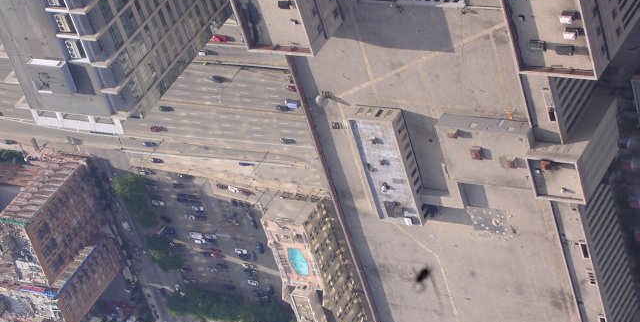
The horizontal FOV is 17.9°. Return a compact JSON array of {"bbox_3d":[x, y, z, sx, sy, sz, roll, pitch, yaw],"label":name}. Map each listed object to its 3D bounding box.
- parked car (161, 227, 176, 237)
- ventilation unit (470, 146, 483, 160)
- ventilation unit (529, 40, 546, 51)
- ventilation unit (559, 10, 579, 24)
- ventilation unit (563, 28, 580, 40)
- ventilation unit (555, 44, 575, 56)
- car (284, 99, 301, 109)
[{"bbox_3d":[-54.435,25.895,735.092,4.800,1.550,1.850,7,132,32],"label":"parked car"},{"bbox_3d":[42.672,-2.220,553.782,2.500,1.500,3.100,7,132,32],"label":"ventilation unit"},{"bbox_3d":[54.174,-28.594,505.838,3.600,1.700,2.000,7,132,32],"label":"ventilation unit"},{"bbox_3d":[60.422,-34.989,494.968,3.250,1.800,2.300,7,132,32],"label":"ventilation unit"},{"bbox_3d":[61.553,-31.133,497.919,3.050,1.700,2.200,7,132,32],"label":"ventilation unit"},{"bbox_3d":[60.609,-27.393,502.281,3.900,1.750,2.000,7,132,32],"label":"ventilation unit"},{"bbox_3d":[-8.976,-18.111,651.828,4.900,1.900,1.950,7,132,32],"label":"car"}]

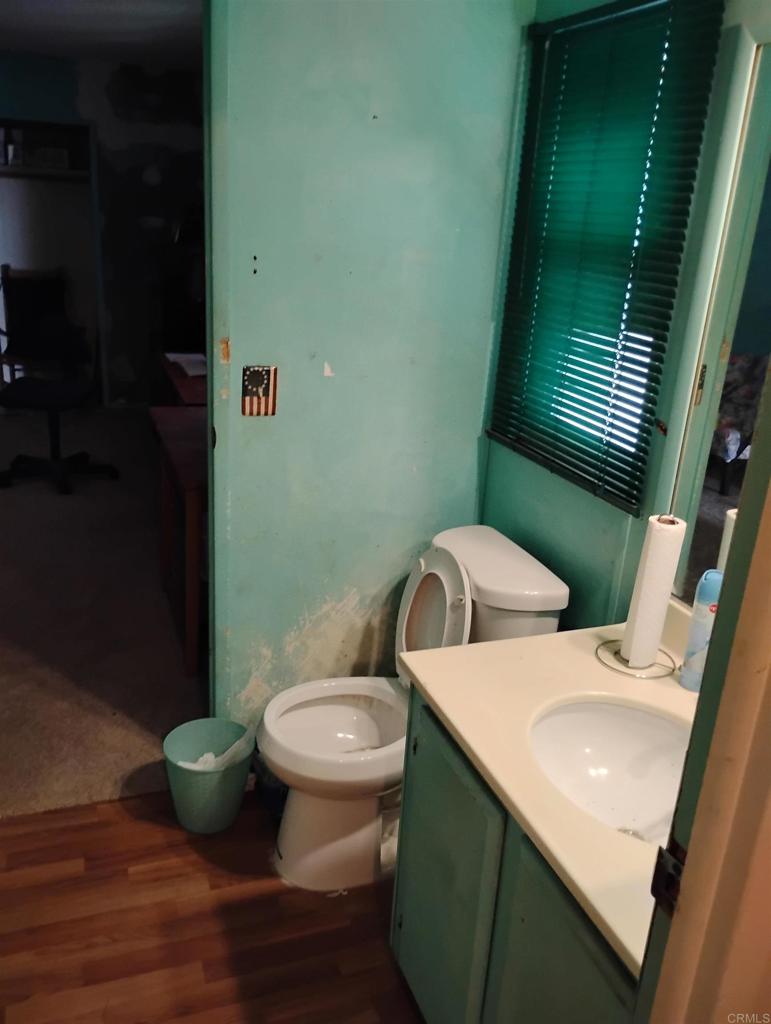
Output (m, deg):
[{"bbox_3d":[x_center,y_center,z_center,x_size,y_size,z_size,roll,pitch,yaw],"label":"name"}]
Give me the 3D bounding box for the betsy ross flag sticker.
[{"bbox_3d":[-0.305,-0.292,2.017,0.081,0.122,0.008,-4,20,-20],"label":"betsy ross flag sticker"}]

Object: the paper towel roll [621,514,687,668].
[{"bbox_3d":[0.493,0.147,1.530,0.069,0.276,0.069,12,21,23],"label":"paper towel roll"}]

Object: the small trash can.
[{"bbox_3d":[-0.466,0.705,2.184,0.229,0.227,0.229,-4,20,-20],"label":"small trash can"}]

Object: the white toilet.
[{"bbox_3d":[0.019,0.480,2.088,0.681,0.772,0.401,-4,20,-20],"label":"white toilet"}]

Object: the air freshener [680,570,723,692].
[{"bbox_3d":[0.569,0.208,1.471,0.055,0.224,0.055,9,20,15],"label":"air freshener"}]

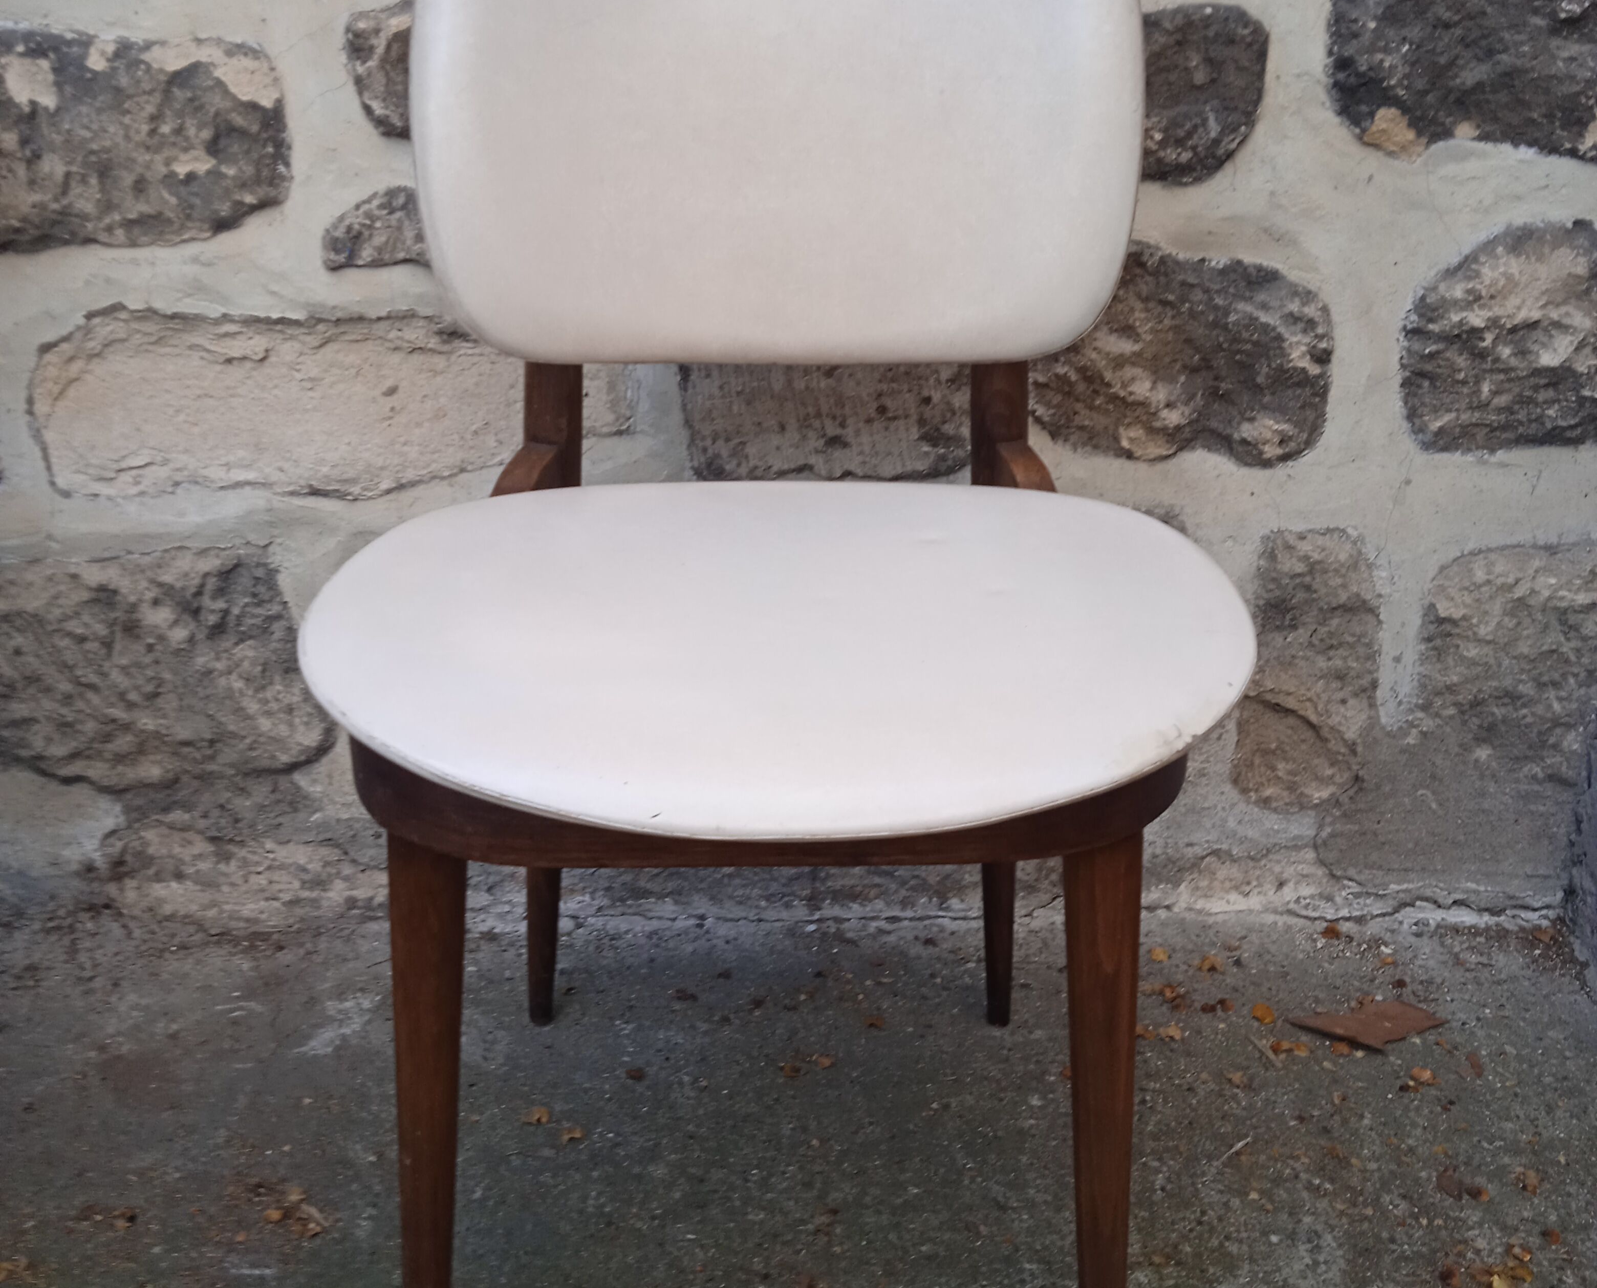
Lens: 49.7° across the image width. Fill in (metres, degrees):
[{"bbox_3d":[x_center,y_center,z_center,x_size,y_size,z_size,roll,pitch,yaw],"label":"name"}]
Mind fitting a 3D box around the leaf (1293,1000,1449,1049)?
[{"bbox_3d":[0.408,0.275,1.233,0.111,0.012,0.047,-6,27,-12],"label":"leaf"}]

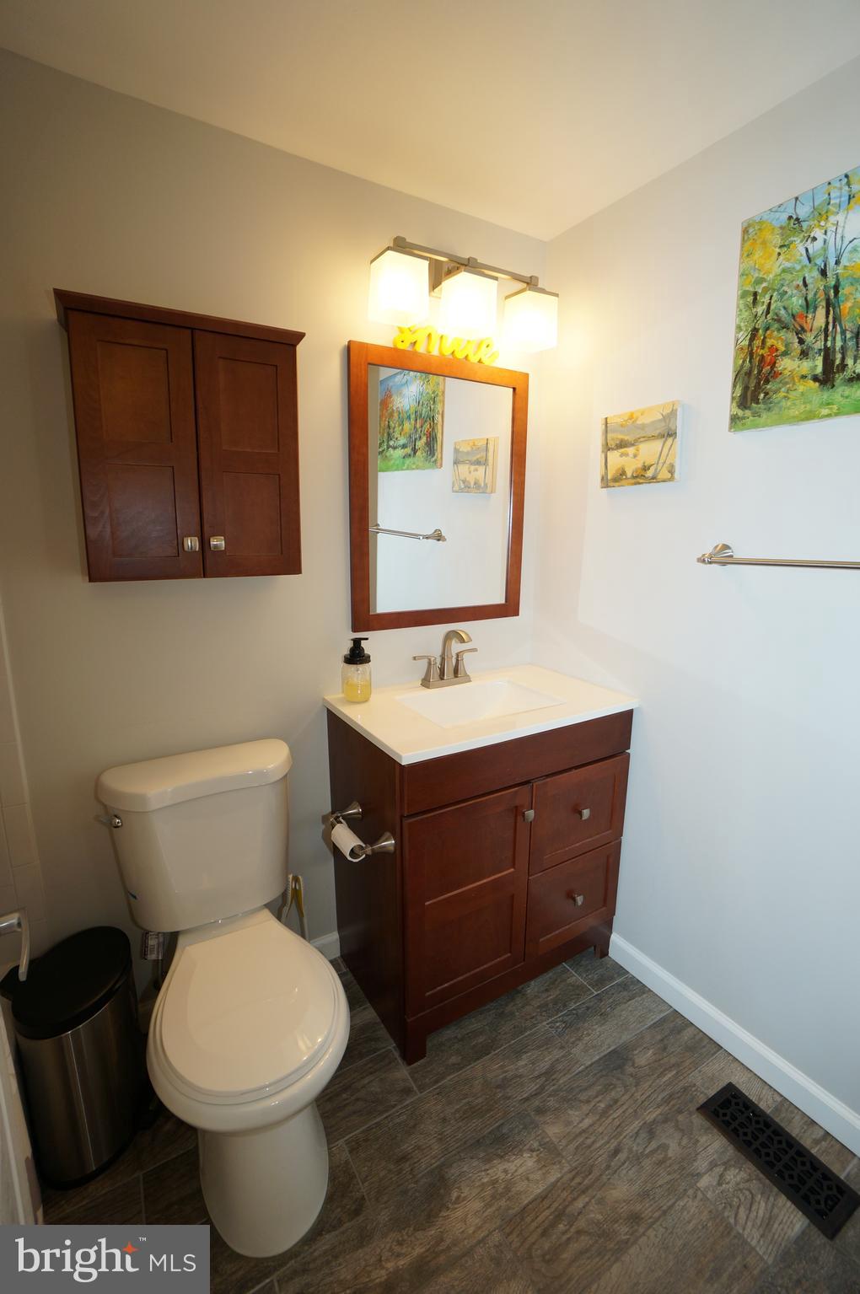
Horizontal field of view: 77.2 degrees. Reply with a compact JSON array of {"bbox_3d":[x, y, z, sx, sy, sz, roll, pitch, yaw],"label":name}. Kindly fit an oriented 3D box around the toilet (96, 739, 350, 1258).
[{"bbox_3d":[-0.407,0.709,1.143,0.445,0.790,0.715,-7,14,-31],"label":"toilet"}]

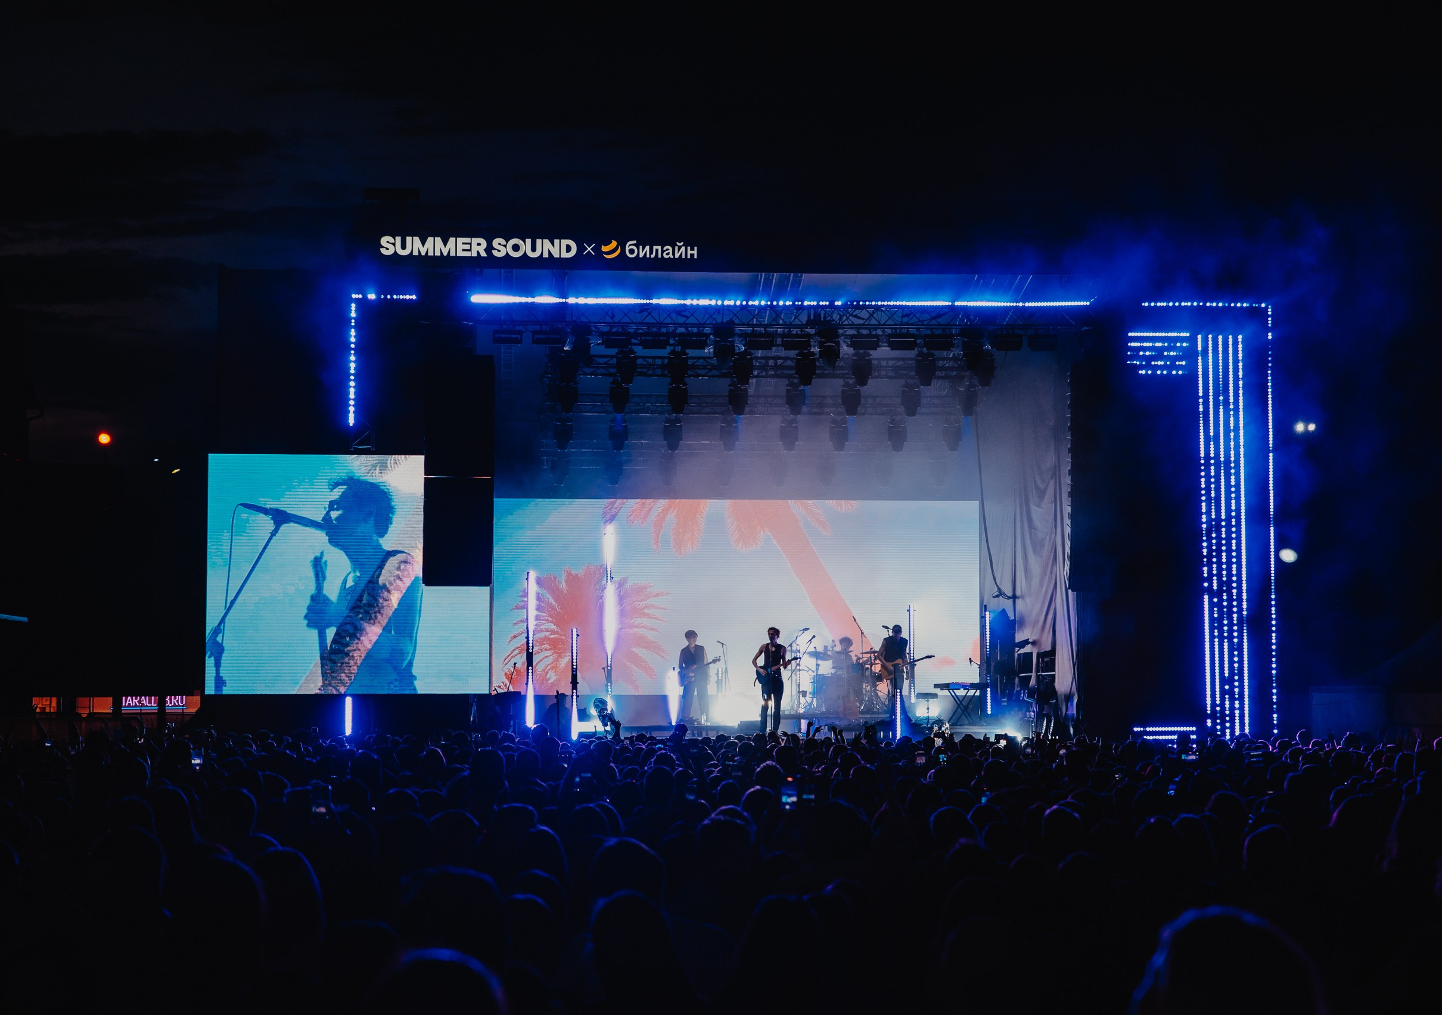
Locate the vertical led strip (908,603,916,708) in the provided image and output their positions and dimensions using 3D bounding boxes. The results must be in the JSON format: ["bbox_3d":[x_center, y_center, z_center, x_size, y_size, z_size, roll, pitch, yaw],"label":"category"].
[{"bbox_3d":[3.515,2.706,54.300,0.130,1.930,0.120,0,-4,-5],"label":"vertical led strip"}]

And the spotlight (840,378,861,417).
[{"bbox_3d":[2.295,-1.945,52.600,0.390,0.650,0.380,0,-4,-4],"label":"spotlight"}]

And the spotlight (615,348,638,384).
[{"bbox_3d":[-1.589,-2.353,49.400,0.360,0.610,0.340,0,-4,-5],"label":"spotlight"}]

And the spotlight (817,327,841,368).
[{"bbox_3d":[1.794,-2.655,49.300,0.400,0.700,0.400,0,-4,-4],"label":"spotlight"}]

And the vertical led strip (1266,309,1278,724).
[{"bbox_3d":[8.987,0.223,48.300,0.110,7.000,0.110,0,-4,-5],"label":"vertical led strip"}]

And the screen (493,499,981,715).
[{"bbox_3d":[0.319,1.808,58.800,9.700,4.000,0.200,0,-4,-5],"label":"screen"}]

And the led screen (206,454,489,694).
[{"bbox_3d":[-6.084,1.093,48.300,4.600,3.900,0.150,0,-4,-4],"label":"led screen"}]

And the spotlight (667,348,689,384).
[{"bbox_3d":[-0.725,-2.373,49.400,0.360,0.610,0.340,0,-4,-5],"label":"spotlight"}]

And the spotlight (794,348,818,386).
[{"bbox_3d":[1.410,-2.333,49.400,0.360,0.620,0.340,0,-4,-5],"label":"spotlight"}]

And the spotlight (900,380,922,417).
[{"bbox_3d":[3.290,-1.897,51.300,0.360,0.620,0.340,0,-4,-5],"label":"spotlight"}]

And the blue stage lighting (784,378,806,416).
[{"bbox_3d":[1.276,-1.914,51.200,0.360,0.620,0.340,0,-4,-5],"label":"blue stage lighting"}]

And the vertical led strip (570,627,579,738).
[{"bbox_3d":[-2.413,2.881,48.600,0.140,1.930,0.130,0,-4,-4],"label":"vertical led strip"}]

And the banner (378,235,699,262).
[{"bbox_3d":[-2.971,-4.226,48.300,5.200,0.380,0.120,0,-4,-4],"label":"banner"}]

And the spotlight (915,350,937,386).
[{"bbox_3d":[3.500,-2.394,50.700,0.390,0.660,0.380,0,-4,-4],"label":"spotlight"}]

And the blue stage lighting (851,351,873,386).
[{"bbox_3d":[2.403,-2.369,50.600,0.390,0.630,0.380,0,-4,-4],"label":"blue stage lighting"}]

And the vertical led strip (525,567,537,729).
[{"bbox_3d":[-3.194,2.432,49.800,0.150,2.750,0.140,0,-4,-4],"label":"vertical led strip"}]

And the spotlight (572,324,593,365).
[{"bbox_3d":[-2.281,-2.681,48.700,0.360,0.660,0.360,0,-4,-5],"label":"spotlight"}]

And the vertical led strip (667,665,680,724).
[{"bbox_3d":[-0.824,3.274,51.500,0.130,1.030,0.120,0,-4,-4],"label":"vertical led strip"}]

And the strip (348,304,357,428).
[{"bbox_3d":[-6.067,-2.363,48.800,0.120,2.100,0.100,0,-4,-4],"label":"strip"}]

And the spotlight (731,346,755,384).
[{"bbox_3d":[0.376,-2.405,50.500,0.390,0.650,0.380,0,-4,-4],"label":"spotlight"}]

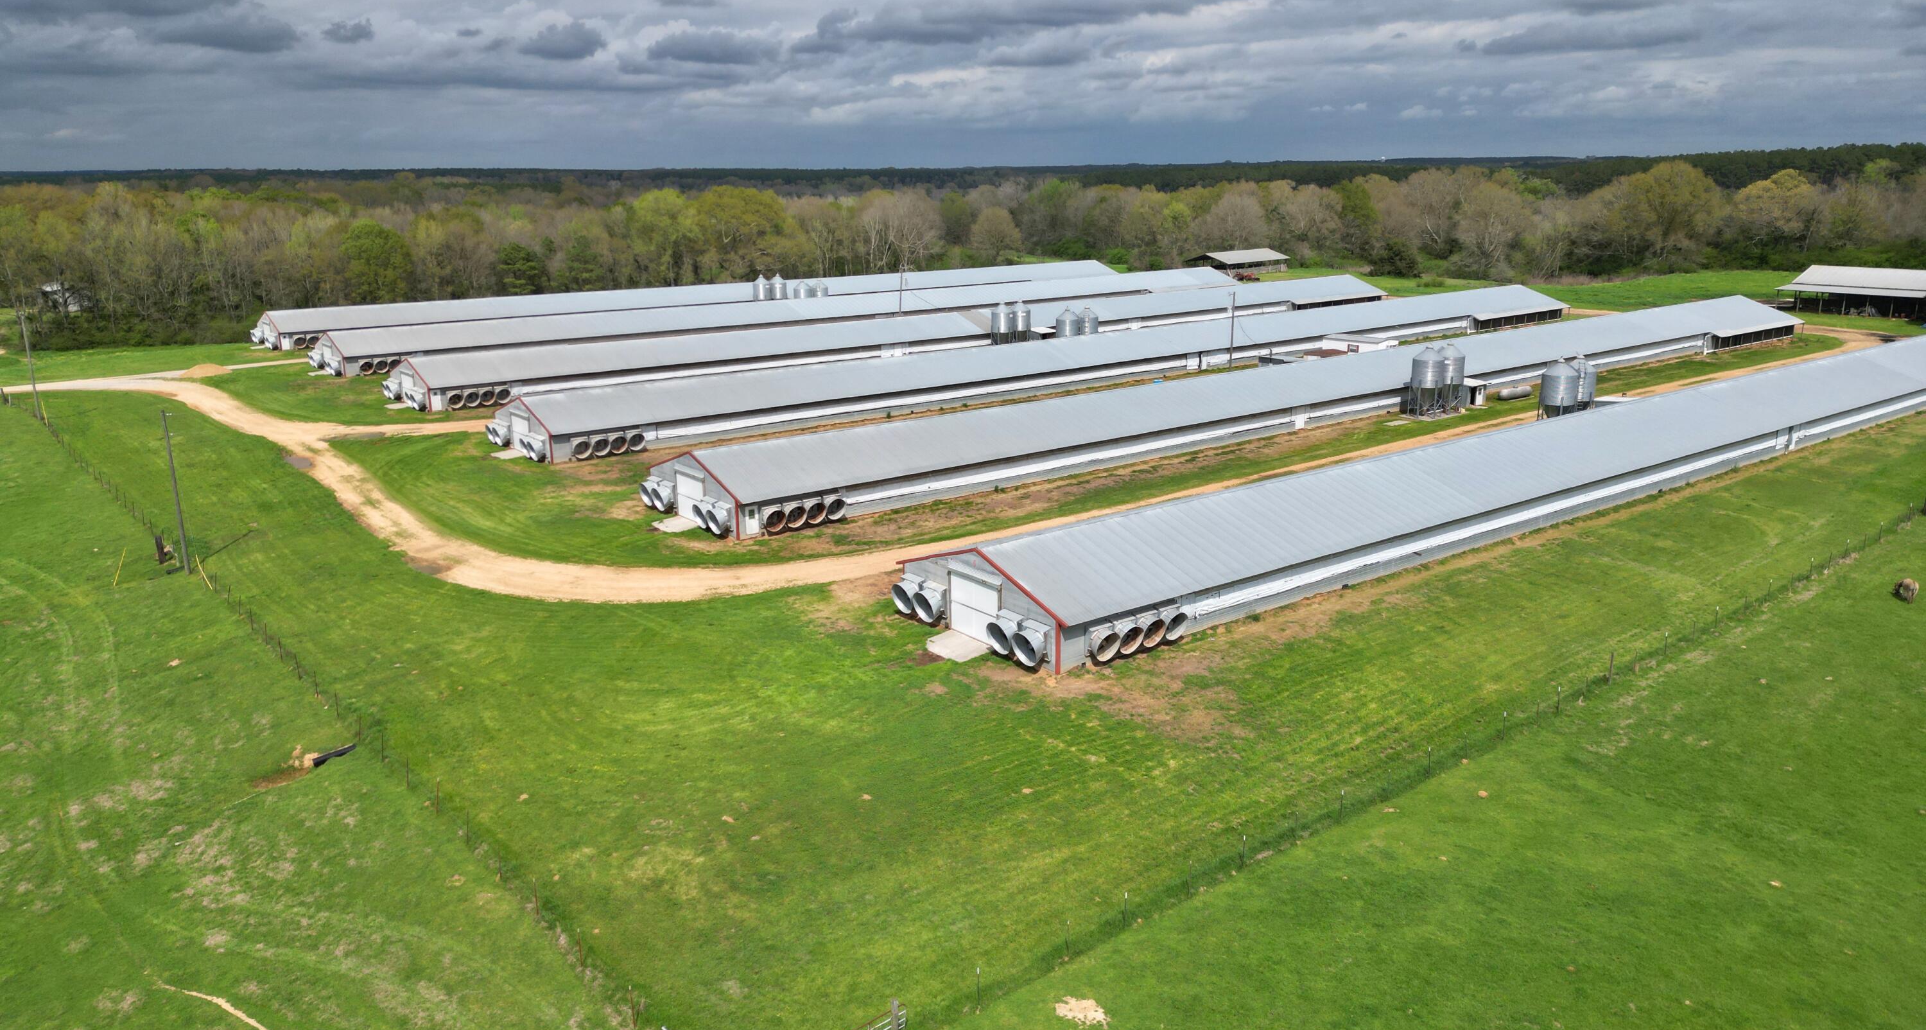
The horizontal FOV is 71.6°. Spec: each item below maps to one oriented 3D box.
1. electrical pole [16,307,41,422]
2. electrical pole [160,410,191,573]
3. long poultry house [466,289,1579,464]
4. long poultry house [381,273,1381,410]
[{"bbox_3d":[-87.266,-13.803,125.130,0.330,9.980,0.330,-1,14,0],"label":"electrical pole"},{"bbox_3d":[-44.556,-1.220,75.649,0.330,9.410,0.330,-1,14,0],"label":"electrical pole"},{"bbox_3d":[22.152,-19.157,151.614,148.800,4.530,14.140,-12,18,-36],"label":"long poultry house"},{"bbox_3d":[3.672,-24.971,175.262,149.760,4.530,14.140,-11,18,-36],"label":"long poultry house"}]

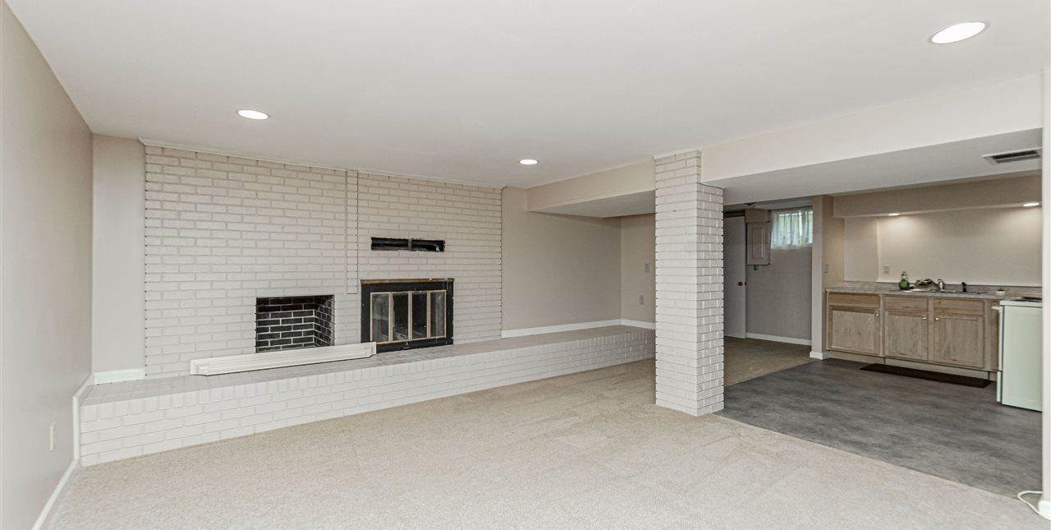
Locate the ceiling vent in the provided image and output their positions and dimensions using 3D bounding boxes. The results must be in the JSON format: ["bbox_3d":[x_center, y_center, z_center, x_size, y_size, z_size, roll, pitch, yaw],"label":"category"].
[{"bbox_3d":[2.980,-0.652,2.665,0.370,0.028,0.237,0,0,-38],"label":"ceiling vent"}]

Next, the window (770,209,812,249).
[{"bbox_3d":[4.189,-0.567,6.815,0.100,0.610,0.670,0,0,-38],"label":"window"}]

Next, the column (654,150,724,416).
[{"bbox_3d":[1.420,0.144,3.782,0.399,2.140,0.393,0,0,-38],"label":"column"}]

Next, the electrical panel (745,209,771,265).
[{"bbox_3d":[3.828,-0.444,7.206,0.095,0.915,0.360,0,0,-38],"label":"electrical panel"}]

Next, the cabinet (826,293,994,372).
[{"bbox_3d":[4.633,0.774,5.293,0.600,0.838,1.520,0,0,-38],"label":"cabinet"}]

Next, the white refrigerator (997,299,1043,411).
[{"bbox_3d":[4.644,0.762,3.824,0.740,0.912,0.685,0,0,-38],"label":"white refrigerator"}]

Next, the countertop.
[{"bbox_3d":[4.785,0.295,5.080,0.640,0.124,2.095,0,0,-38],"label":"countertop"}]

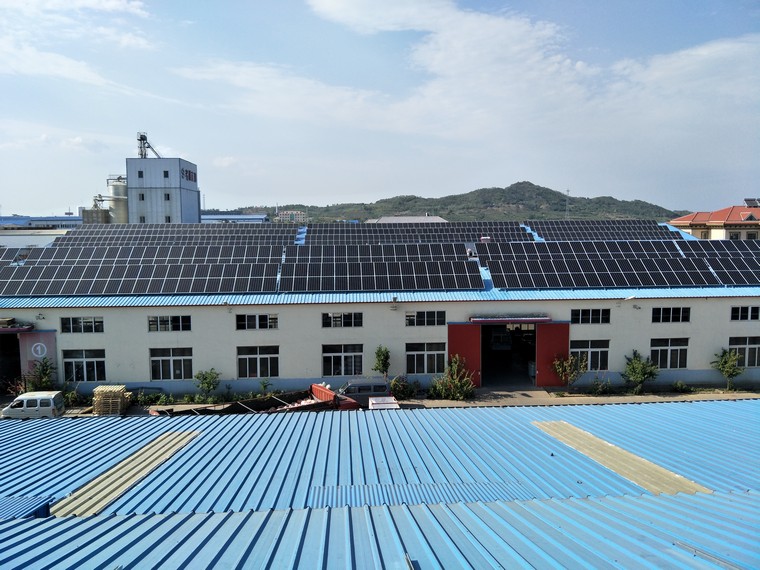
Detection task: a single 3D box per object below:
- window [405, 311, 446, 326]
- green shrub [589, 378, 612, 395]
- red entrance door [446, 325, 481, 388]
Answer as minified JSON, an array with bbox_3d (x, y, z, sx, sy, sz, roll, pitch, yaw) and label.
[{"bbox_3d":[3.344,2.457,37.726,2.876,1.046,0.150,-1,6,-3],"label":"window"},{"bbox_3d":[15.384,6.966,36.758,1.711,1.333,1.300,-1,5,-3],"label":"green shrub"},{"bbox_3d":[6.064,5.096,37.667,2.389,4.713,0.120,-1,5,-3],"label":"red entrance door"}]

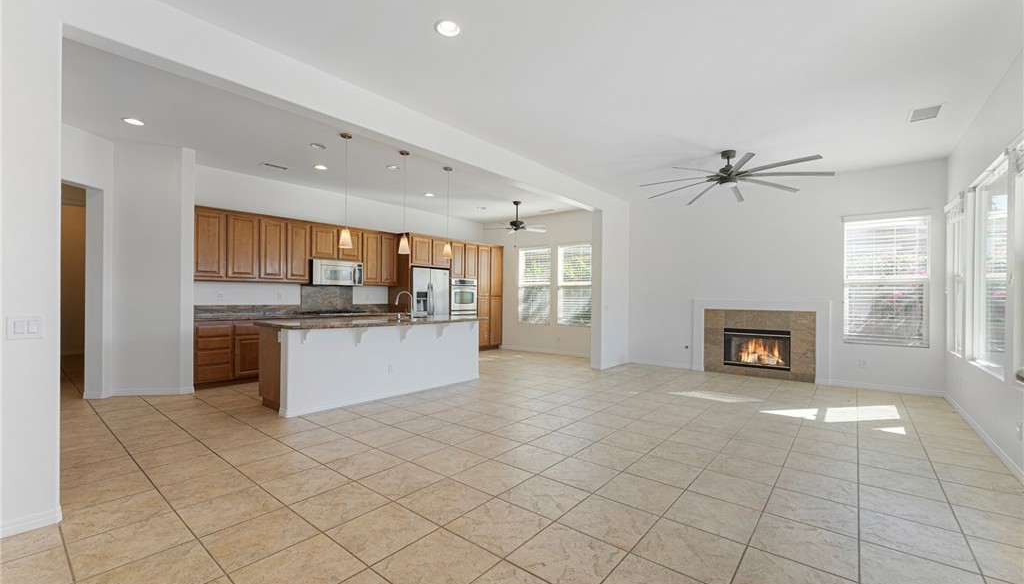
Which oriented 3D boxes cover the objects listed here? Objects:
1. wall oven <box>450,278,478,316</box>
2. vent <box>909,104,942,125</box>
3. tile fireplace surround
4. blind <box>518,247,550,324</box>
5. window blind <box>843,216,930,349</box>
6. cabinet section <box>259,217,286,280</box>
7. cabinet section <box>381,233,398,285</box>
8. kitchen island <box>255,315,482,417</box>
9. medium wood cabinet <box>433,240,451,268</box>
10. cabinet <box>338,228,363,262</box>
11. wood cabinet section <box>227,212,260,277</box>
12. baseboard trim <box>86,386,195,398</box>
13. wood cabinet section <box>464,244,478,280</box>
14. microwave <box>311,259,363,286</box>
[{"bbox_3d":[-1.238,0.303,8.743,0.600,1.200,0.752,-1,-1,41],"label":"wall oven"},{"bbox_3d":[4.026,-1.740,3.876,0.230,0.025,0.390,0,-1,41],"label":"vent"},{"bbox_3d":[3.862,0.810,6.295,1.506,1.056,0.100,0,-1,36],"label":"tile fireplace surround"},{"bbox_3d":[0.521,-0.119,8.855,0.891,1.668,0.070,-1,-1,41],"label":"blind"},{"bbox_3d":[4.880,-0.121,5.220,0.808,1.633,0.070,-1,-1,41],"label":"window blind"},{"bbox_3d":[-3.389,-0.572,5.539,0.330,0.872,0.341,0,-1,40],"label":"cabinet section"},{"bbox_3d":[-2.208,-0.552,6.905,0.330,0.863,0.316,0,-1,40],"label":"cabinet section"},{"bbox_3d":[-1.586,0.820,5.121,1.060,0.920,2.700,0,-1,41],"label":"kitchen island"},{"bbox_3d":[-1.635,-0.788,8.259,0.550,0.569,0.465,-1,-1,41],"label":"medium wood cabinet"},{"bbox_3d":[-2.914,-0.807,6.993,0.330,0.563,0.432,-1,-1,41],"label":"cabinet"},{"bbox_3d":[-3.619,-0.576,5.273,0.330,0.874,0.363,0,-1,40],"label":"wood cabinet section"},{"bbox_3d":[-4.473,1.207,4.807,1.077,0.090,0.030,1,-1,-17],"label":"baseboard trim"},{"bbox_3d":[-0.989,-0.613,8.043,0.500,0.681,0.371,0,-1,40],"label":"wood cabinet section"},{"bbox_3d":[-2.997,-0.302,6.707,0.410,0.390,0.820,0,-1,41],"label":"microwave"}]

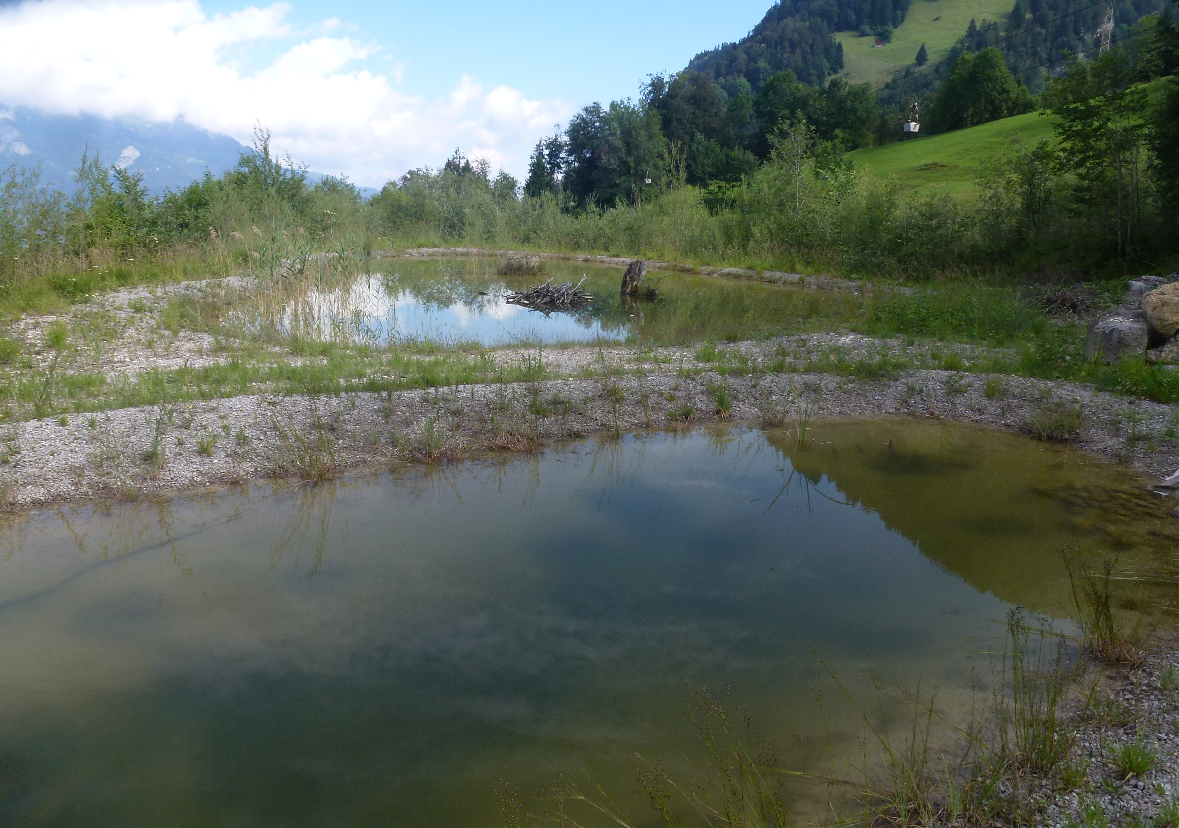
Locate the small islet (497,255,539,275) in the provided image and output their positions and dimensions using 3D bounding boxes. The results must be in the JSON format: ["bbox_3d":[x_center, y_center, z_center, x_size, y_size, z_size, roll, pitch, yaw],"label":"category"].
[{"bbox_3d":[-2.154,-4.554,24.909,1.270,0.530,1.200,1,14,-5],"label":"small islet"}]

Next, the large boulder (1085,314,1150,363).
[{"bbox_3d":[6.538,-0.915,10.098,0.660,0.520,0.600,11,17,32],"label":"large boulder"}]

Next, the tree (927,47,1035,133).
[{"bbox_3d":[48.872,-40.257,101.936,12.000,10.800,10.500,8,15,23],"label":"tree"}]

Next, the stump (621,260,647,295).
[{"bbox_3d":[1.082,-3.243,19.378,0.560,0.800,0.500,3,14,3],"label":"stump"}]

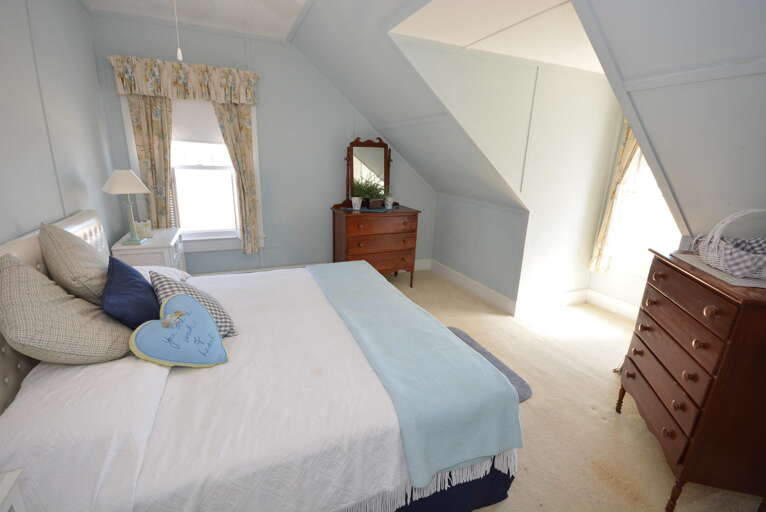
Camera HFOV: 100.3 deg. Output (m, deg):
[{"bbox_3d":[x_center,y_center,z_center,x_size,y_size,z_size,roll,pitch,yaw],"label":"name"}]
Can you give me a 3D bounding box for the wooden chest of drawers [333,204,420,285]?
[{"bbox_3d":[-0.096,-0.083,3.994,0.979,0.979,0.444,-5,18,-24],"label":"wooden chest of drawers"}]

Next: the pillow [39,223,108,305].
[{"bbox_3d":[-1.539,0.080,1.693,0.184,0.444,0.444,-31,54,-13],"label":"pillow"}]

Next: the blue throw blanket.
[{"bbox_3d":[-0.031,0.459,2.088,0.627,0.337,1.897,-4,18,-22],"label":"blue throw blanket"}]

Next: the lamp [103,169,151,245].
[{"bbox_3d":[-2.036,-0.388,2.578,0.275,0.589,0.275,-5,18,-24],"label":"lamp"}]

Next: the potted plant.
[{"bbox_3d":[-0.139,-0.708,3.805,0.337,0.306,0.275,-5,18,-24],"label":"potted plant"}]

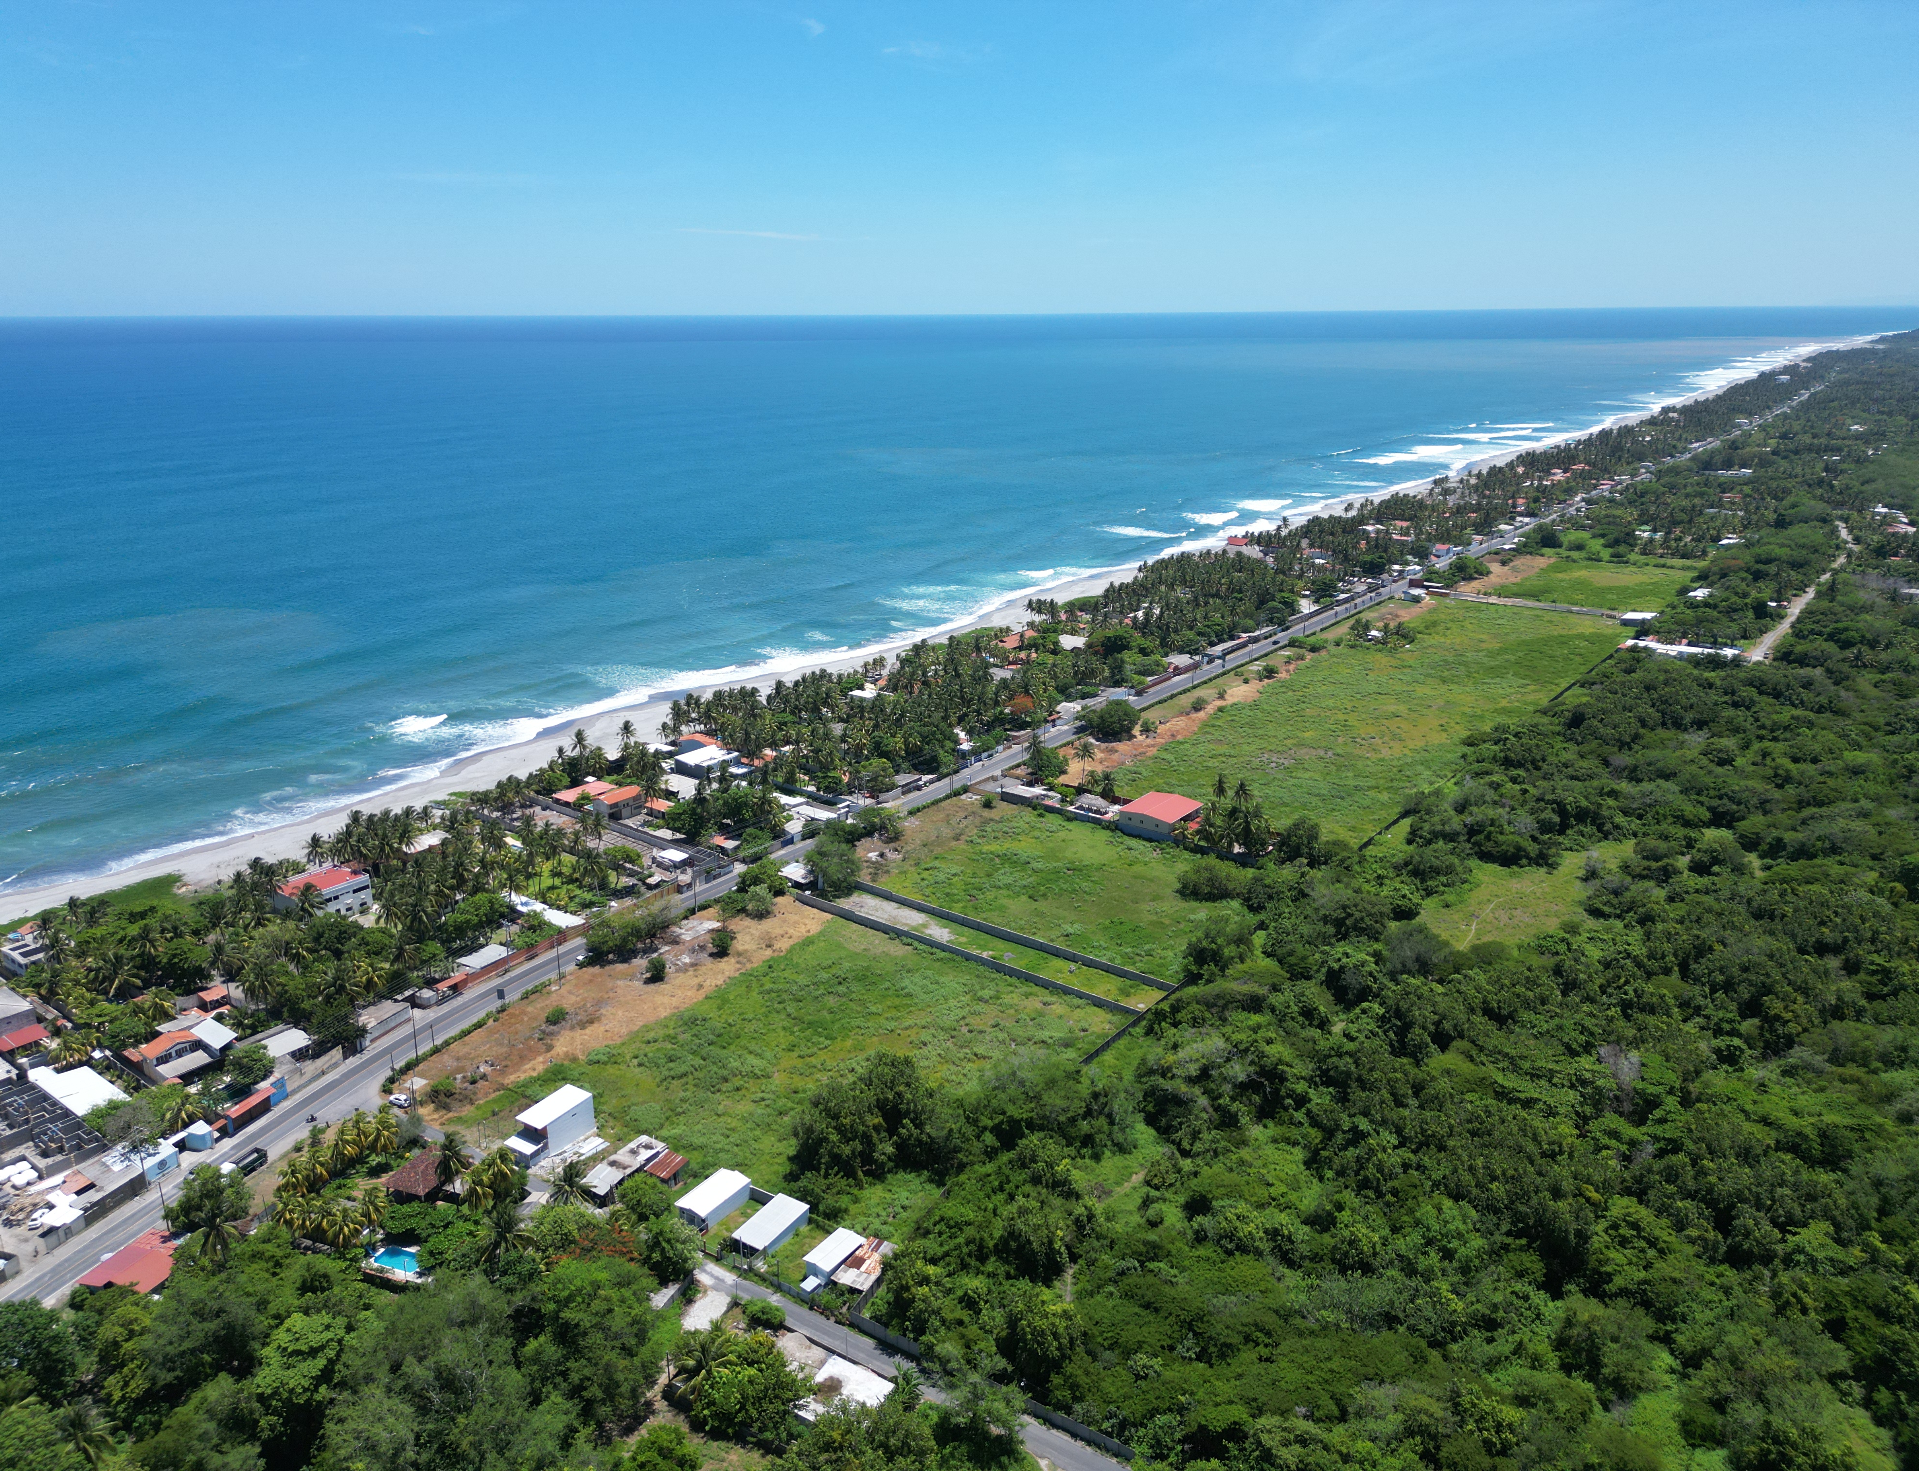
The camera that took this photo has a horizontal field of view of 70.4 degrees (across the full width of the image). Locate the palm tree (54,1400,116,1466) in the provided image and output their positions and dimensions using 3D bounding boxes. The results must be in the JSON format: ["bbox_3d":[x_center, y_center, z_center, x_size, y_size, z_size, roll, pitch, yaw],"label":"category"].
[{"bbox_3d":[-104.410,84.920,163.440,7.490,10.350,7.490,-14,22,-37],"label":"palm tree"}]

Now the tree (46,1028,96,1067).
[{"bbox_3d":[-159.178,56.726,242.914,7.700,7.000,7.700,10,20,28],"label":"tree"}]

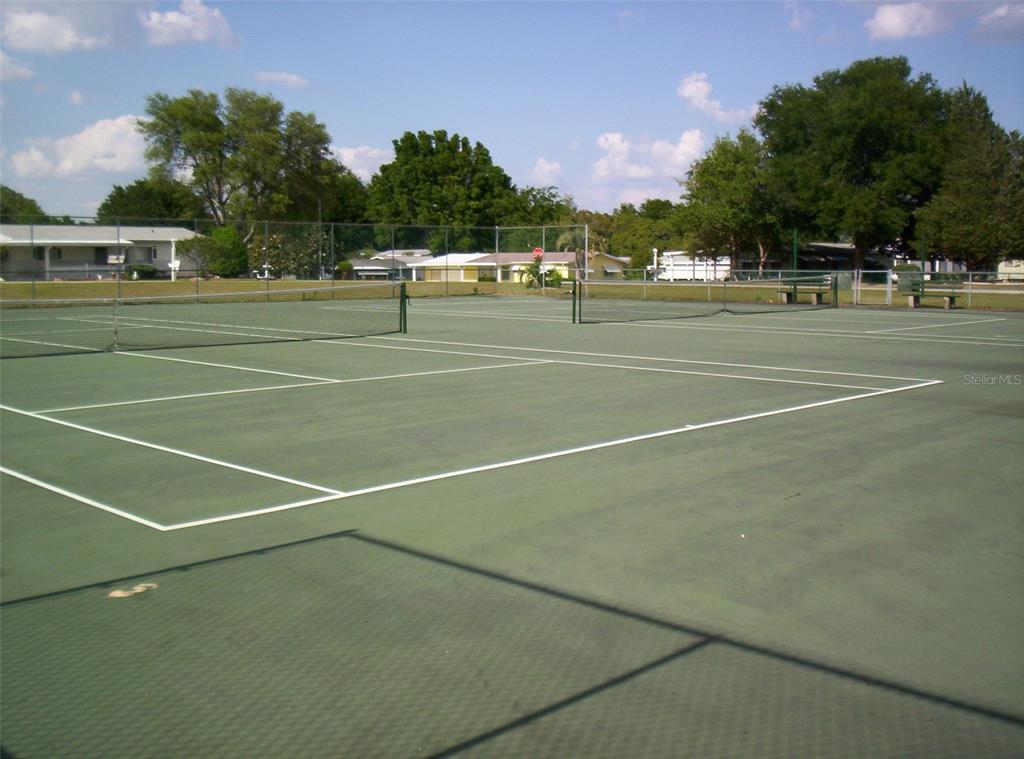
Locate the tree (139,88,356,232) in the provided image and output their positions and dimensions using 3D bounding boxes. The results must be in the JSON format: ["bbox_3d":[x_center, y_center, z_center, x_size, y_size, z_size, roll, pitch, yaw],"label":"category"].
[{"bbox_3d":[-20.216,-14.873,83.789,16.145,14.357,14.000,-2,6,-13],"label":"tree"}]

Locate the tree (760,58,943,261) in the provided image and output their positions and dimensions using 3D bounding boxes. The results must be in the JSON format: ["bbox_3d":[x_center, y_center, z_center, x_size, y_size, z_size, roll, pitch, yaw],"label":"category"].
[{"bbox_3d":[24.300,-15.097,78.871,13.454,15.848,12.500,2,7,17],"label":"tree"}]

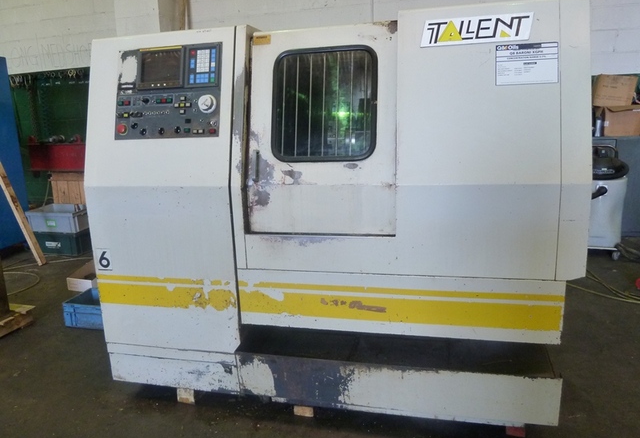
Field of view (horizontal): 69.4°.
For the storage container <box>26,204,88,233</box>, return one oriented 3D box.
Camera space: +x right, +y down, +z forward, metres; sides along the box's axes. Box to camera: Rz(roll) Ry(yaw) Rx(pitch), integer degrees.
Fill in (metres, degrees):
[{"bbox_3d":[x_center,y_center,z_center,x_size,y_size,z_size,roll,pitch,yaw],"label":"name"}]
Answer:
[{"bbox_3d":[-2.605,-0.002,4.761,0.605,0.205,0.400,2,14,18],"label":"storage container"}]

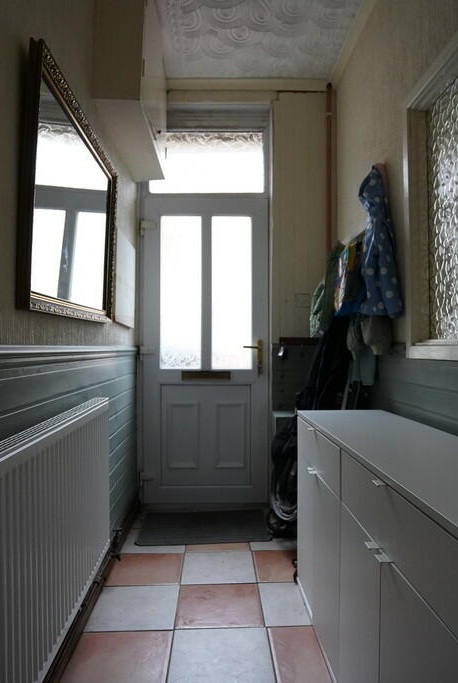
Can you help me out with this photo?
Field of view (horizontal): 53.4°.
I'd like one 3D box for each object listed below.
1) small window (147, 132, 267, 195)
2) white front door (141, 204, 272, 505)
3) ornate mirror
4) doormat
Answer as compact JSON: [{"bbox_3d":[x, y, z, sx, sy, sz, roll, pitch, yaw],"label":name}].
[{"bbox_3d":[-0.143,-1.151,2.963,0.745,0.400,0.030,0,-1,-1],"label":"small window"},{"bbox_3d":[-0.152,0.059,2.955,0.830,1.960,0.060,0,-1,-1],"label":"white front door"},{"bbox_3d":[-0.545,-0.440,1.682,0.040,0.713,0.957,2,0,-2],"label":"ornate mirror"},{"bbox_3d":[-0.135,1.084,2.667,0.748,0.012,0.447,0,-1,-5],"label":"doormat"}]

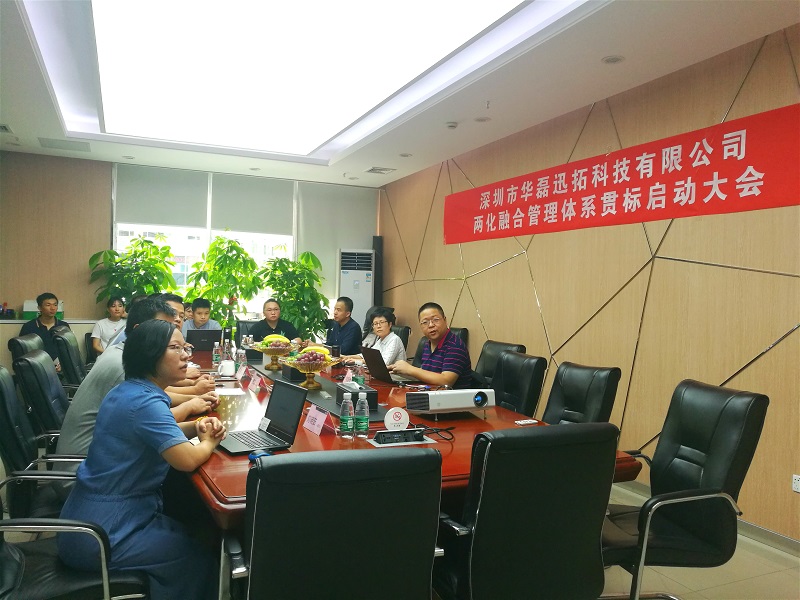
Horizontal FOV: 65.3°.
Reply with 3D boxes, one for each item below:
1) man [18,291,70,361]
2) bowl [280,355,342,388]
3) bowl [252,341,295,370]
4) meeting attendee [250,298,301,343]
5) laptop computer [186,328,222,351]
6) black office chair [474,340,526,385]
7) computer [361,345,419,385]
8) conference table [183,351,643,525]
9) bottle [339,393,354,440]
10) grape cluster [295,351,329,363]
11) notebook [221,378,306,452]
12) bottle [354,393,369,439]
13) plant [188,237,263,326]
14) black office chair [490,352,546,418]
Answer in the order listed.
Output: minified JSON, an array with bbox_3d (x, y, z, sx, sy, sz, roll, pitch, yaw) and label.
[{"bbox_3d":[-3.520,0.608,6.280,0.520,1.330,0.750,0,1,-42],"label":"man"},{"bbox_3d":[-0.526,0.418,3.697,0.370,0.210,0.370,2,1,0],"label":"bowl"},{"bbox_3d":[-0.969,0.448,4.820,0.350,0.180,0.350,1,0,0],"label":"bowl"},{"bbox_3d":[-1.432,0.630,6.984,0.550,1.270,0.800,1,0,-21],"label":"meeting attendee"},{"bbox_3d":[-1.950,0.394,6.190,0.345,0.220,0.310,1,1,-24],"label":"laptop computer"},{"bbox_3d":[0.541,0.807,4.587,0.620,0.955,0.580,1,1,-32],"label":"black office chair"},{"bbox_3d":[-0.059,0.483,4.642,0.350,0.250,0.350,0,1,-26],"label":"computer"},{"bbox_3d":[-0.822,0.920,4.425,1.720,0.750,5.070,1,1,-24],"label":"conference table"},{"bbox_3d":[-0.248,0.531,2.909,0.065,0.220,0.065,1,1,0],"label":"bottle"},{"bbox_3d":[-0.550,0.354,3.880,0.190,0.090,0.140,1,1,-24],"label":"grape cluster"},{"bbox_3d":[-0.638,0.513,2.762,0.330,0.250,0.350,0,1,-31],"label":"notebook"},{"bbox_3d":[-0.179,0.531,2.928,0.065,0.220,0.065,1,1,0],"label":"bottle"},{"bbox_3d":[-2.013,0.212,7.153,0.900,1.924,0.900,1,1,-24],"label":"plant"},{"bbox_3d":[0.503,0.832,3.744,0.620,1.000,0.570,1,1,-24],"label":"black office chair"}]

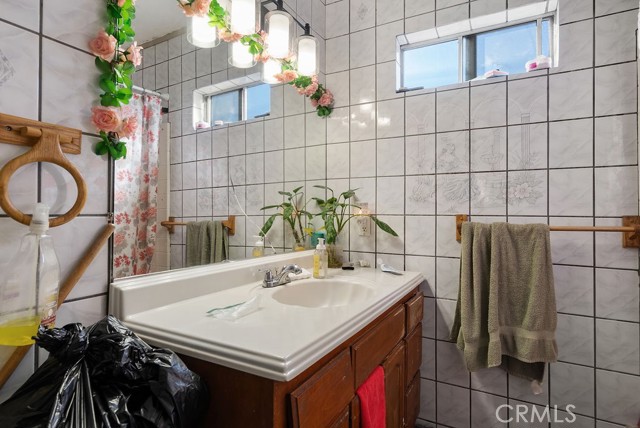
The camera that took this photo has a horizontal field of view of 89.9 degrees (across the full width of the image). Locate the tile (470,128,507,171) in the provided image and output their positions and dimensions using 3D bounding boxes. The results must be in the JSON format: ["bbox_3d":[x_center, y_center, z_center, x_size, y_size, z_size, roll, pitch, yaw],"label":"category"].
[{"bbox_3d":[0.779,-0.298,1.483,0.150,0.201,0.010,0,-1,27],"label":"tile"}]

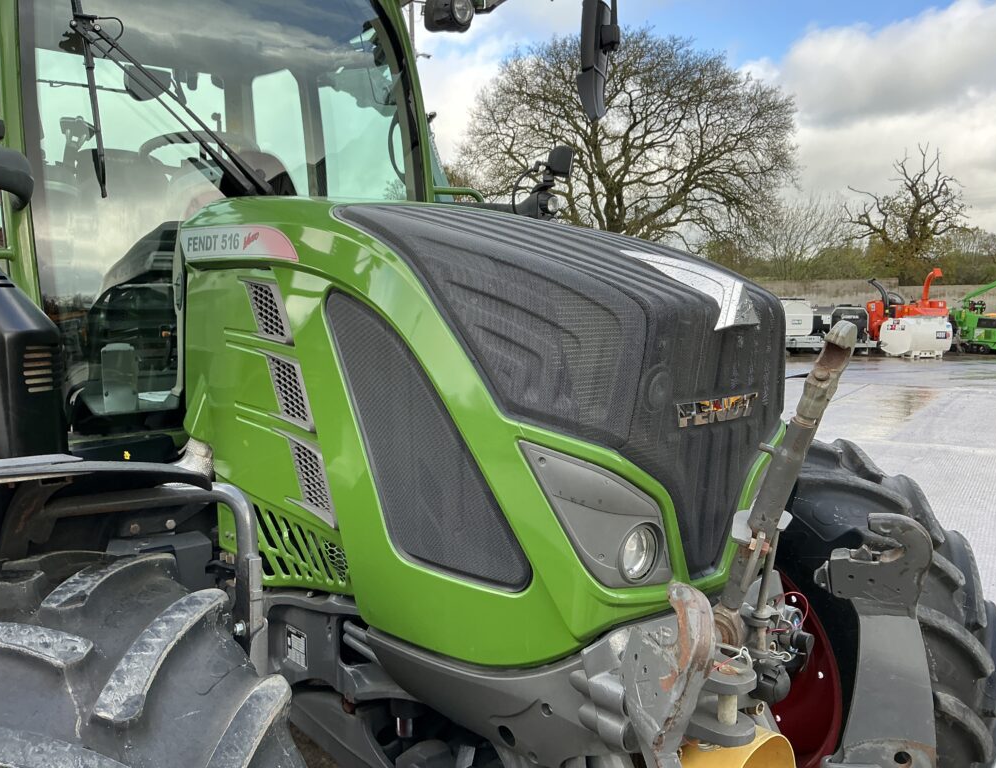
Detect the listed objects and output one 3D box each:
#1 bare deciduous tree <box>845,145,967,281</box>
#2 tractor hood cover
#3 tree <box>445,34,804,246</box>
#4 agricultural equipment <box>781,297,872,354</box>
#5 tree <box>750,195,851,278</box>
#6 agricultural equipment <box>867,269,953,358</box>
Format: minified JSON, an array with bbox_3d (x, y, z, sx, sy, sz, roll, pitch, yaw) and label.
[{"bbox_3d":[25.934,-9.558,53.300,7.954,11.429,7.556,0,6,0],"label":"bare deciduous tree"},{"bbox_3d":[0.117,-0.072,2.401,0.820,1.010,1.270,-5,8,-42],"label":"tractor hood cover"},{"bbox_3d":[6.224,-9.997,41.191,17.544,14.790,17.018,0,6,0],"label":"tree"},{"bbox_3d":[9.859,-1.762,25.253,2.993,1.680,1.946,0,6,0],"label":"agricultural equipment"},{"bbox_3d":[15.730,-6.367,43.577,5.418,7.077,5.147,0,6,0],"label":"tree"},{"bbox_3d":[12.112,-2.127,24.511,2.495,2.558,1.996,0,6,0],"label":"agricultural equipment"}]

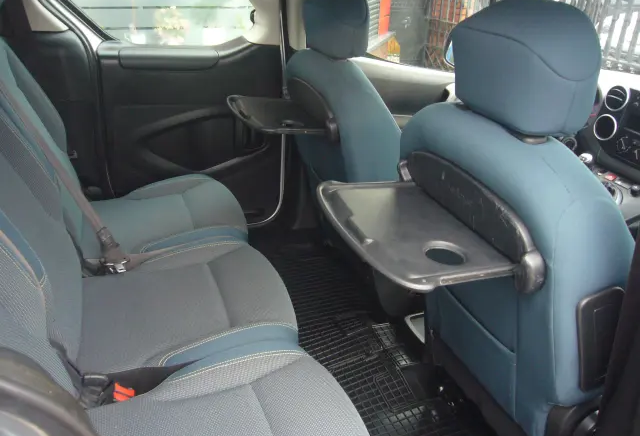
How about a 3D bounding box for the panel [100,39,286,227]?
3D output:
[{"bbox_3d":[-0.425,-0.276,1.849,0.600,0.700,0.110,-8,26,-18],"label":"panel"}]

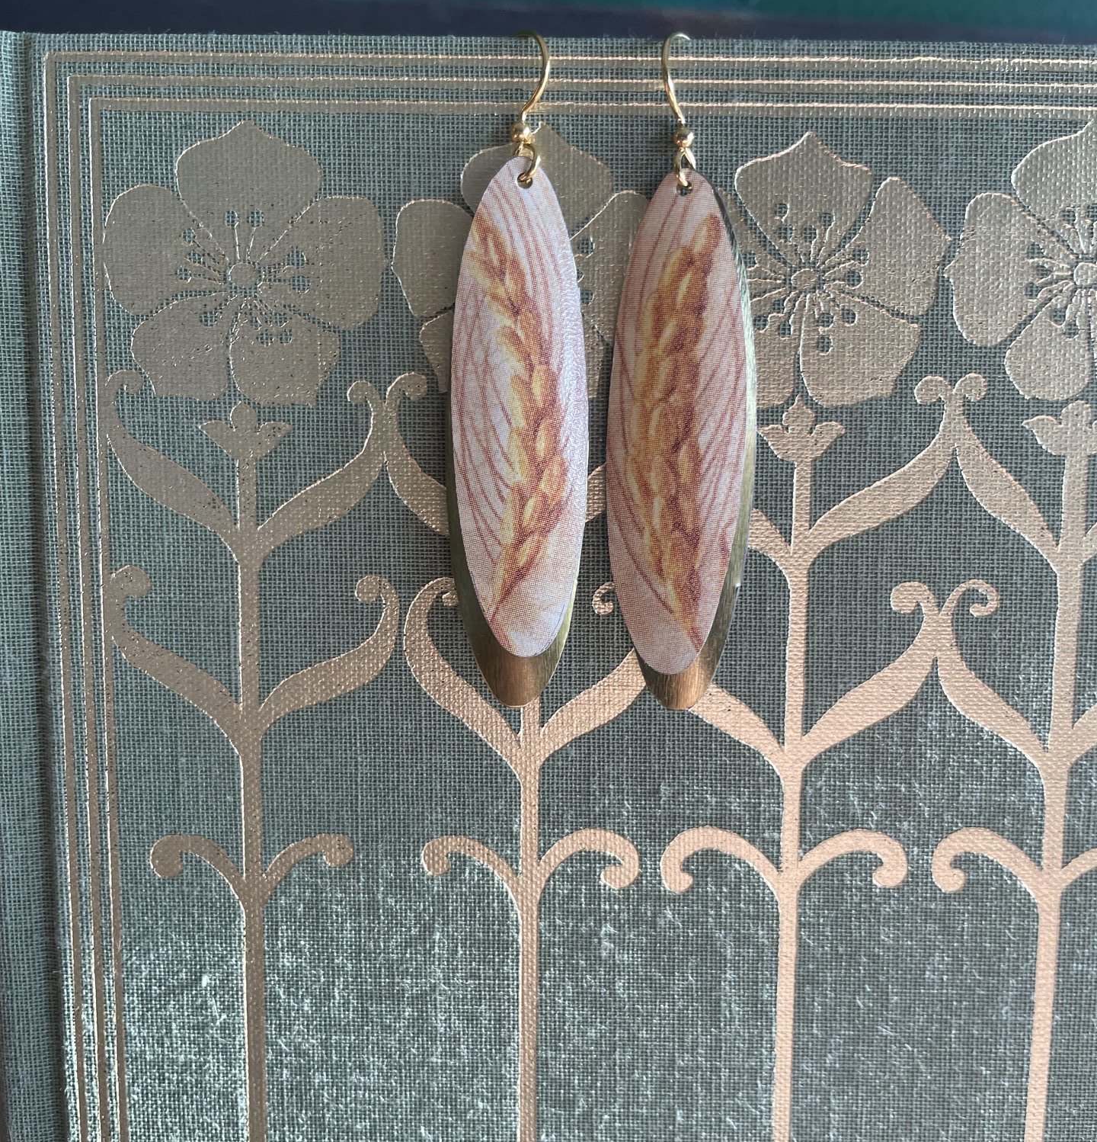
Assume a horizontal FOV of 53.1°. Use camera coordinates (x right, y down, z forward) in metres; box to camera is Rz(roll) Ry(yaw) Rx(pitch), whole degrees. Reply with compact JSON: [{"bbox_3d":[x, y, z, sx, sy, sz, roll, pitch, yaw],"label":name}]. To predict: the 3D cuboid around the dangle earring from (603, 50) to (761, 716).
[{"bbox_3d":[0.017,-0.023,0.139,0.019,0.083,0.009,2,8,8],"label":"dangle earring"}]

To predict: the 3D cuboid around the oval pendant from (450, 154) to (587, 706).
[{"bbox_3d":[-0.004,-0.016,0.138,0.018,0.069,0.004,-1,8,-8],"label":"oval pendant"}]

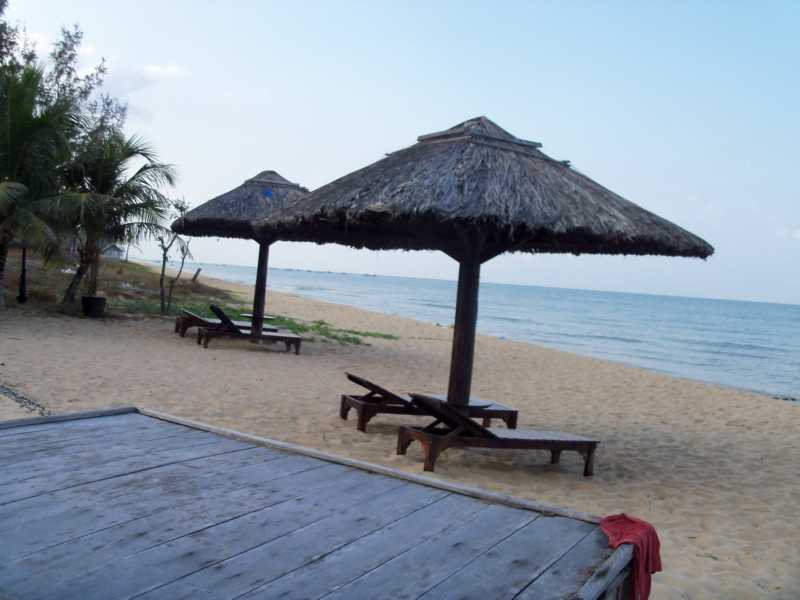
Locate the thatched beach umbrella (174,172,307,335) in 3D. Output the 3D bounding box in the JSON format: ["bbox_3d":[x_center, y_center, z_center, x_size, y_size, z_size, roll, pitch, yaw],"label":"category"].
[{"bbox_3d":[-2.948,-0.909,17.348,3.350,3.743,3.350,3,2,-37],"label":"thatched beach umbrella"}]

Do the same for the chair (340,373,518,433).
[{"bbox_3d":[0.394,1.250,9.530,2.000,0.588,0.640,6,0,-23],"label":"chair"}]

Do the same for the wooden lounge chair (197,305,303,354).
[{"bbox_3d":[-3.052,0.603,16.684,2.000,0.826,0.640,5,3,-30],"label":"wooden lounge chair"}]

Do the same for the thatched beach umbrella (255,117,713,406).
[{"bbox_3d":[0.733,-0.215,8.850,3.550,3.576,3.550,3,2,-31],"label":"thatched beach umbrella"}]

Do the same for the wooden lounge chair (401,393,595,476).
[{"bbox_3d":[1.039,1.354,8.109,2.000,0.625,0.640,7,-2,-27],"label":"wooden lounge chair"}]

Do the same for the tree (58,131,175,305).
[{"bbox_3d":[-7.886,-2.295,22.500,3.300,4.600,3.300,4,2,0],"label":"tree"}]

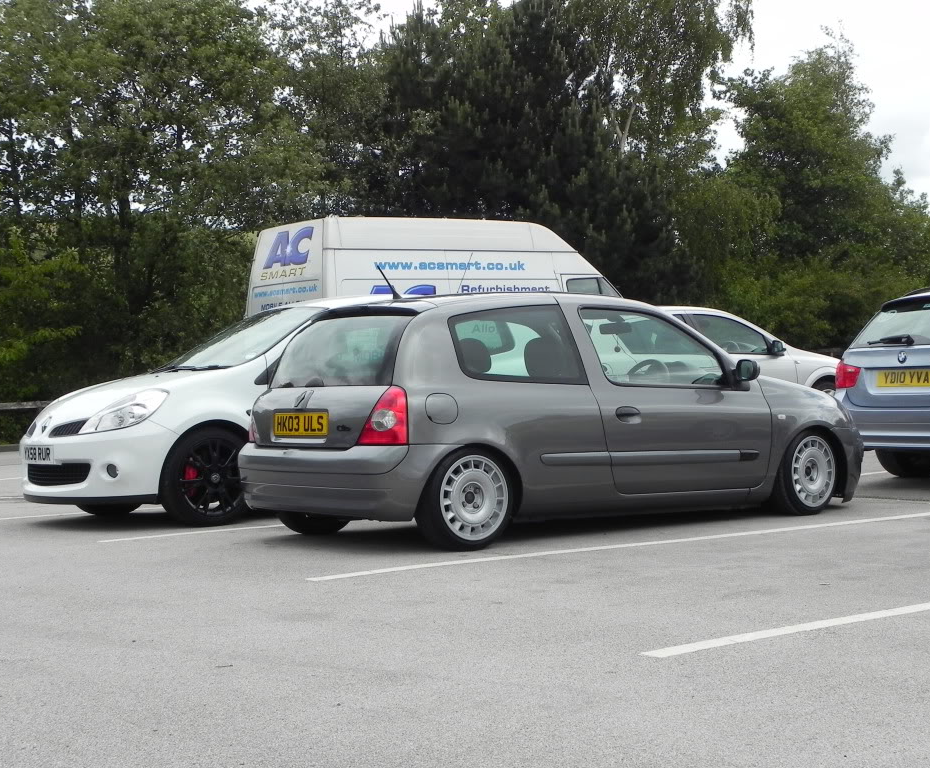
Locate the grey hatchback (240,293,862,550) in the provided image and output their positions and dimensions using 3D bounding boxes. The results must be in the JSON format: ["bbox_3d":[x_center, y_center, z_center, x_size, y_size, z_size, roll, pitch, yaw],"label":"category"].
[{"bbox_3d":[0.626,0.130,8.865,3.810,1.350,1.660,-1,0,-37],"label":"grey hatchback"}]

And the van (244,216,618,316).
[{"bbox_3d":[0.124,-0.455,18.272,5.350,2.630,1.970,-1,0,-37],"label":"van"}]

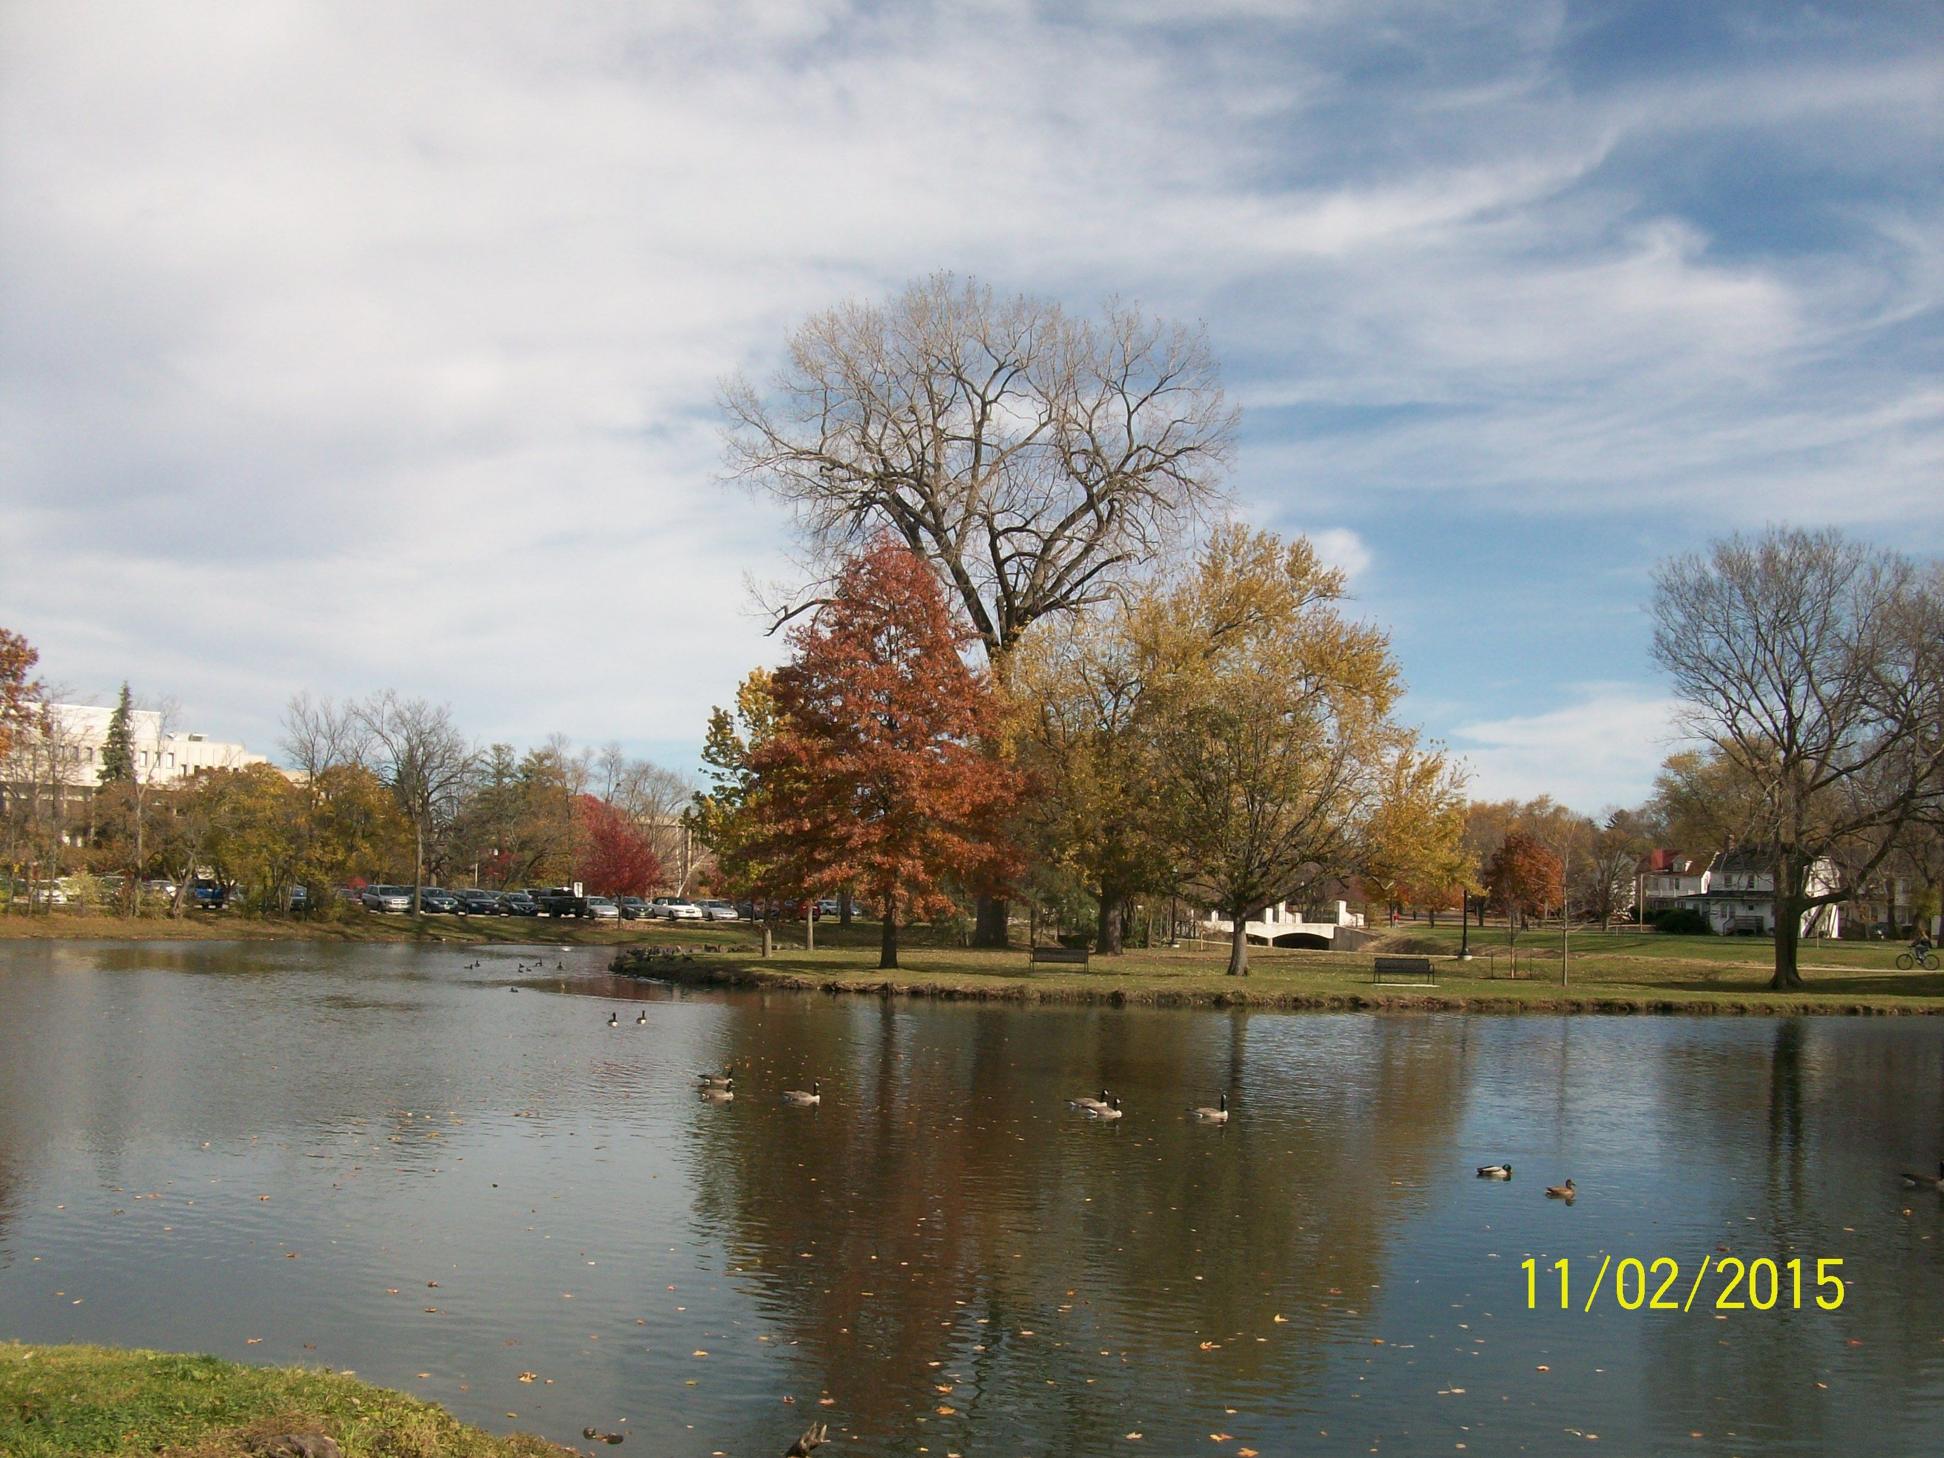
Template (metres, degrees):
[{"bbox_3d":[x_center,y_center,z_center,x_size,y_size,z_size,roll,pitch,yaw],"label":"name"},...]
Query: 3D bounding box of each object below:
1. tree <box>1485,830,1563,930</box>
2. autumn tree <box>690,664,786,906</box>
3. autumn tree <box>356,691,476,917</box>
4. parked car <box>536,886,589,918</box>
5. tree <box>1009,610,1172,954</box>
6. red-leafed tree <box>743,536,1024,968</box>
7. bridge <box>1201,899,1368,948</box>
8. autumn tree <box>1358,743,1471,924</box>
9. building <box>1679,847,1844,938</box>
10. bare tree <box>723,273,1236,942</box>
[{"bbox_3d":[54.357,15.029,188.000,7.900,9.900,7.800,0,-5,16],"label":"tree"},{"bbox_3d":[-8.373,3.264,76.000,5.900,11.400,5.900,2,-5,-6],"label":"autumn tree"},{"bbox_3d":[-34.306,4.693,118.000,7.400,13.900,7.200,3,-5,-16],"label":"autumn tree"},{"bbox_3d":[-25.145,10.679,117.516,1.900,1.830,5.300,3,-6,-32],"label":"parked car"},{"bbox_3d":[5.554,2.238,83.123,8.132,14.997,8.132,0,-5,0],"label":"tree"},{"bbox_3d":[-3.247,0.748,69.200,10.182,15.731,9.877,0,-5,0],"label":"red-leafed tree"},{"bbox_3d":[22.497,14.032,137.299,11.904,3.477,5.500,-1,-5,7],"label":"bridge"},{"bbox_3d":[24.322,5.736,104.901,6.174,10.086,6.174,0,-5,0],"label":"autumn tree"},{"bbox_3d":[74.916,15.707,182.000,8.800,8.300,12.500,5,-6,-42],"label":"building"},{"bbox_3d":[0.651,-6.004,91.424,24.510,32.540,23.770,1,-5,0],"label":"bare tree"}]

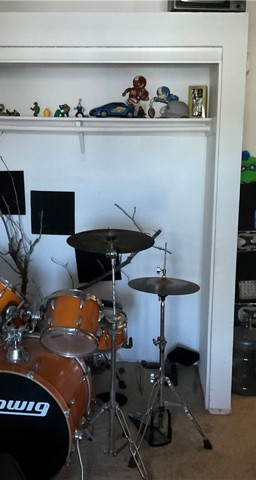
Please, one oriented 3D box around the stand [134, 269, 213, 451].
[{"bbox_3d":[0.209,0.574,2.719,0.440,0.950,0.460,1,9,3],"label":"stand"}]

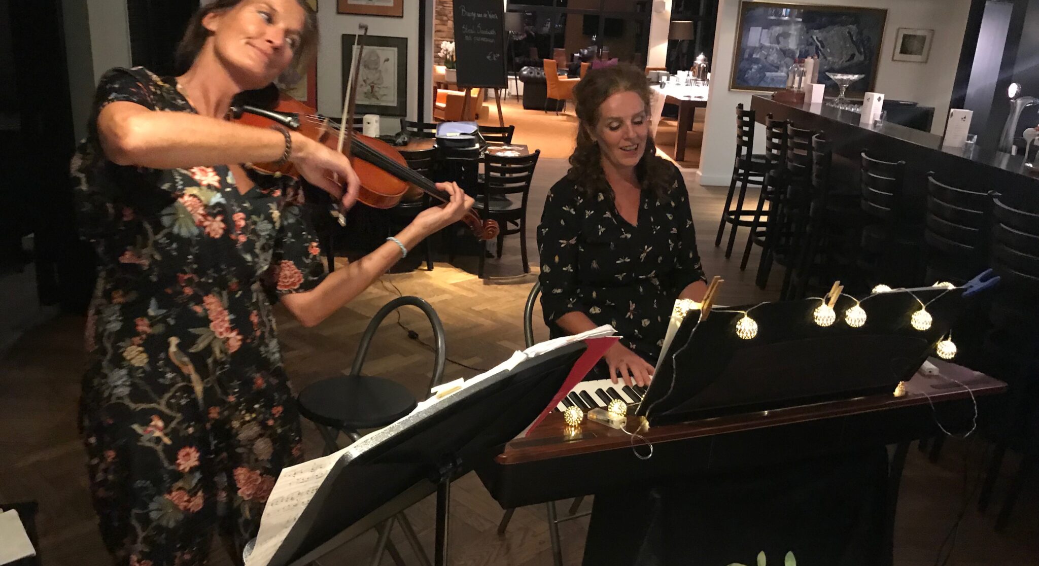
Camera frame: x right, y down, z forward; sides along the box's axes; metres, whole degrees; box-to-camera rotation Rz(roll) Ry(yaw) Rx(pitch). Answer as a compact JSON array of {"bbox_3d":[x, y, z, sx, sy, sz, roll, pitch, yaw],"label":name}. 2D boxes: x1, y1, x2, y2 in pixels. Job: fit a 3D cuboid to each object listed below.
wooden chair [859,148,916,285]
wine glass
[{"bbox_3d":[1.875,-0.055,4.130,0.482,1.138,0.431,3,17,-1],"label":"wooden chair"},{"bbox_3d":[2.943,-1.740,7.583,0.335,0.290,0.335,3,17,0],"label":"wine glass"}]

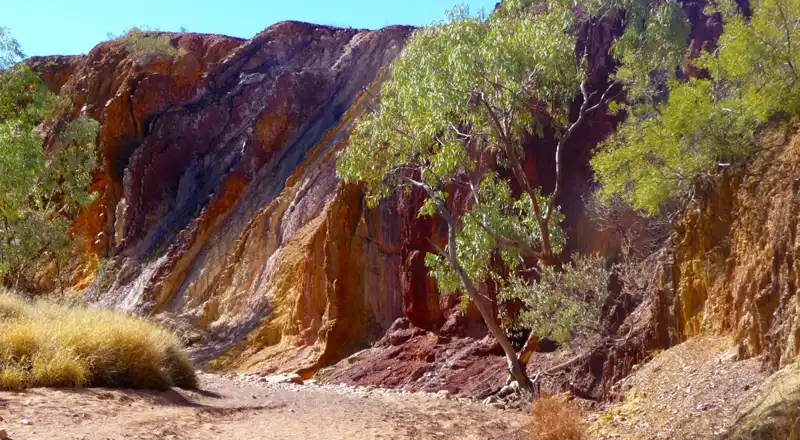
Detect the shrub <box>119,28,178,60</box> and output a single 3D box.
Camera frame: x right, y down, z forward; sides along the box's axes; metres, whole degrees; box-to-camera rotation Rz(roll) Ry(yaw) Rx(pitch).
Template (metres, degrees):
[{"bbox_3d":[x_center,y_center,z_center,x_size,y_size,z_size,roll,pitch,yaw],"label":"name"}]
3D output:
[{"bbox_3d":[-6.219,-4.339,44.000,1.500,0.750,1.200,0,-2,0],"label":"shrub"}]

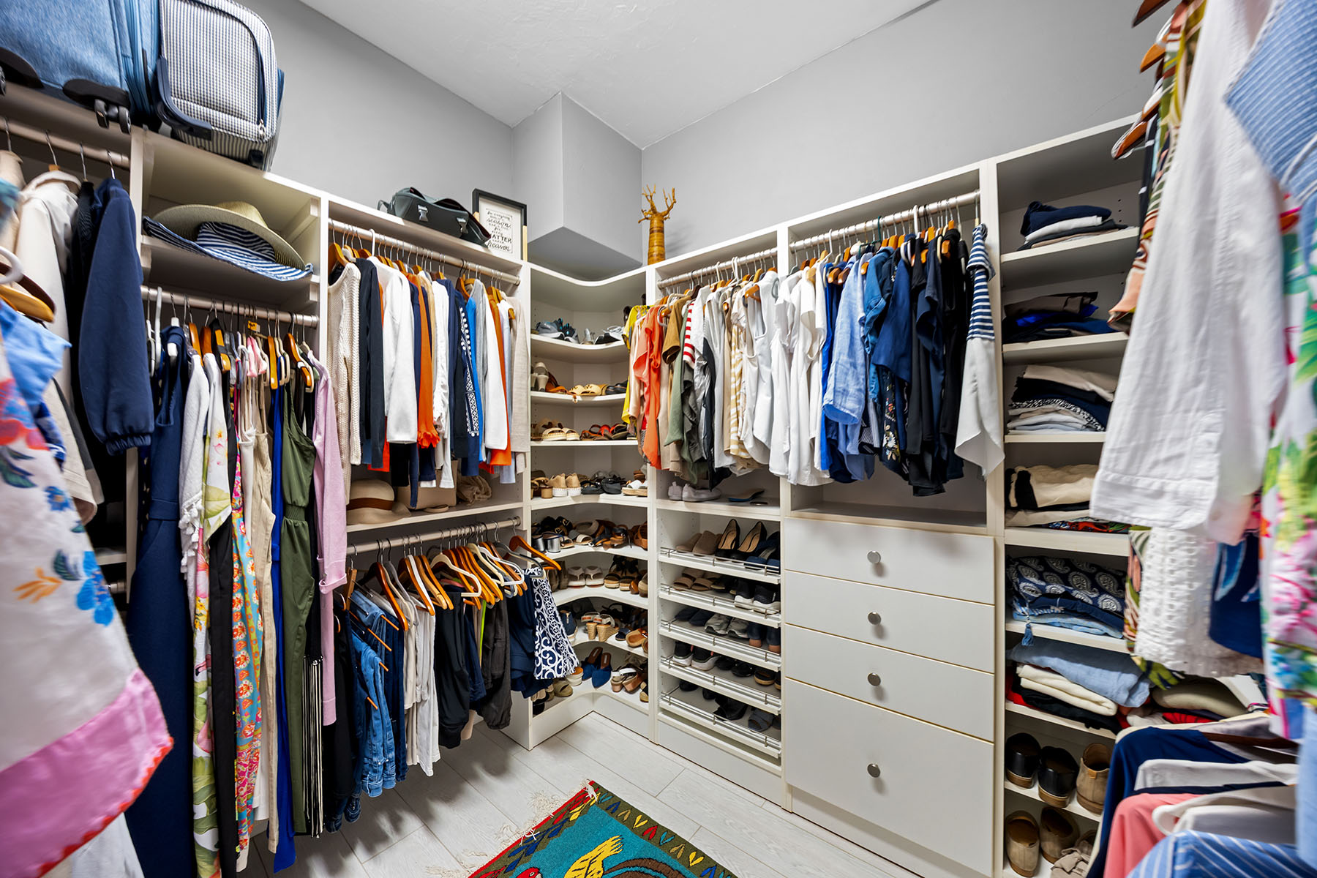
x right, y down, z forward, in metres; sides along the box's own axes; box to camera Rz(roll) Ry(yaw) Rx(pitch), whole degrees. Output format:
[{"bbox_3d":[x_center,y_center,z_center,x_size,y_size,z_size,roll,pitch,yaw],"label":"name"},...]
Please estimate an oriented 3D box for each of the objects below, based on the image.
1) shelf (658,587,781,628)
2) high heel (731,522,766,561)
[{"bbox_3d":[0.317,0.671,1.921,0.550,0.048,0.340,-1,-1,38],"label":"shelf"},{"bbox_3d":[0.397,0.444,1.907,0.080,0.140,0.230,-1,-1,38],"label":"high heel"}]

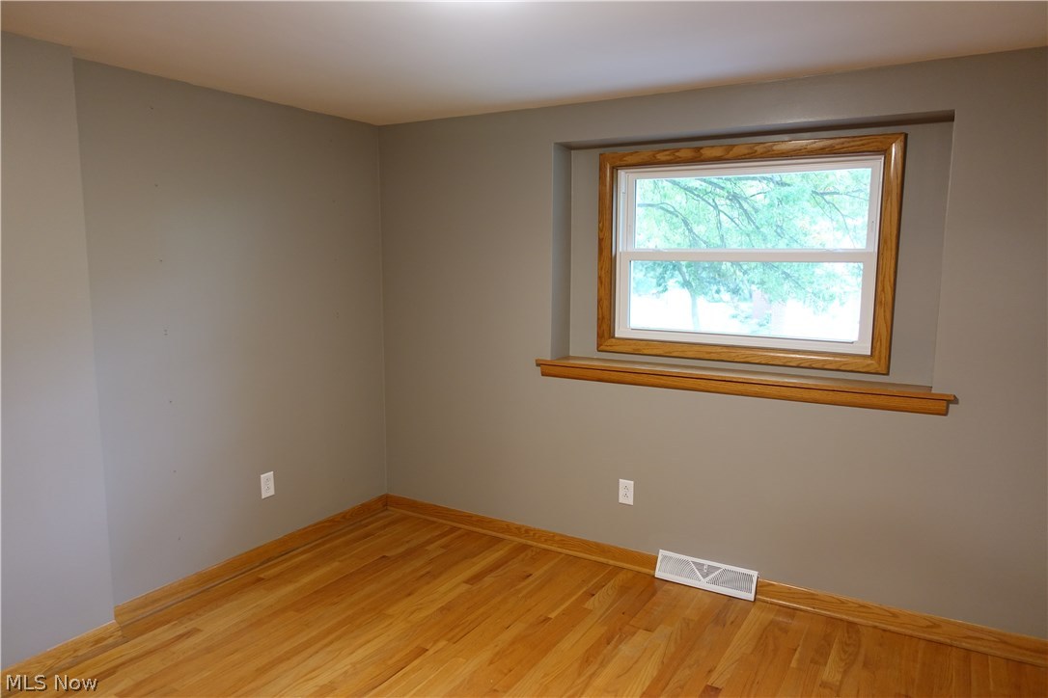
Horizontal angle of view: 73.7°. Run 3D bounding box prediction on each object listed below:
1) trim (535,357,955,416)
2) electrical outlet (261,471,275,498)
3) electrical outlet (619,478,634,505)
[{"bbox_3d":[0.884,0.147,3.168,1.799,0.084,0.179,5,8,30],"label":"trim"},{"bbox_3d":[-1.244,0.666,3.404,0.008,0.118,0.073,5,8,30],"label":"electrical outlet"},{"bbox_3d":[0.496,0.698,3.390,0.074,0.119,0.008,5,8,30],"label":"electrical outlet"}]

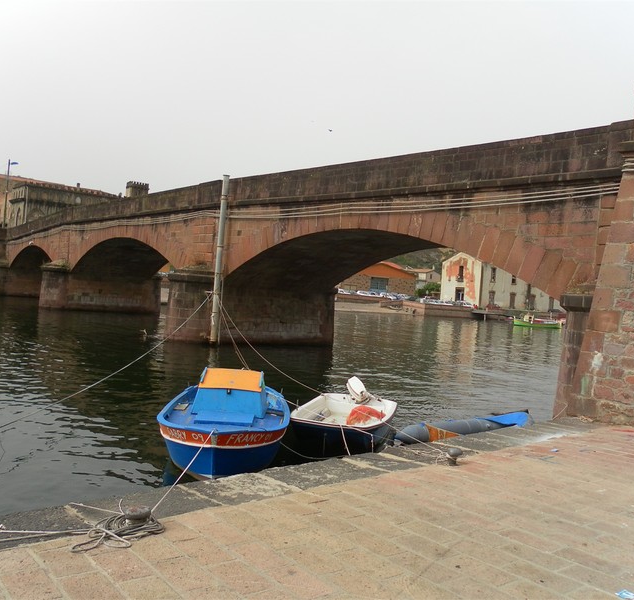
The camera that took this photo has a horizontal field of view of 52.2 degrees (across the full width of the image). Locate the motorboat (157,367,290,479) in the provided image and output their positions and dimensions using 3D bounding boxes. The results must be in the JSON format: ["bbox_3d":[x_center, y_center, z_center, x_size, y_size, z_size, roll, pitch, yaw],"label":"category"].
[{"bbox_3d":[-1.294,1.687,9.661,1.750,1.130,4.500,4,1,-3],"label":"motorboat"}]

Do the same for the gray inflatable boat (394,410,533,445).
[{"bbox_3d":[2.478,2.217,11.524,3.900,0.470,1.100,3,1,-44],"label":"gray inflatable boat"}]

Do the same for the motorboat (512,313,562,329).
[{"bbox_3d":[28.979,2.734,85.513,6.500,1.650,2.200,4,1,6],"label":"motorboat"}]

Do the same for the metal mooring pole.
[{"bbox_3d":[-3.841,-1.558,25.463,0.290,6.680,0.290,4,1,0],"label":"metal mooring pole"}]

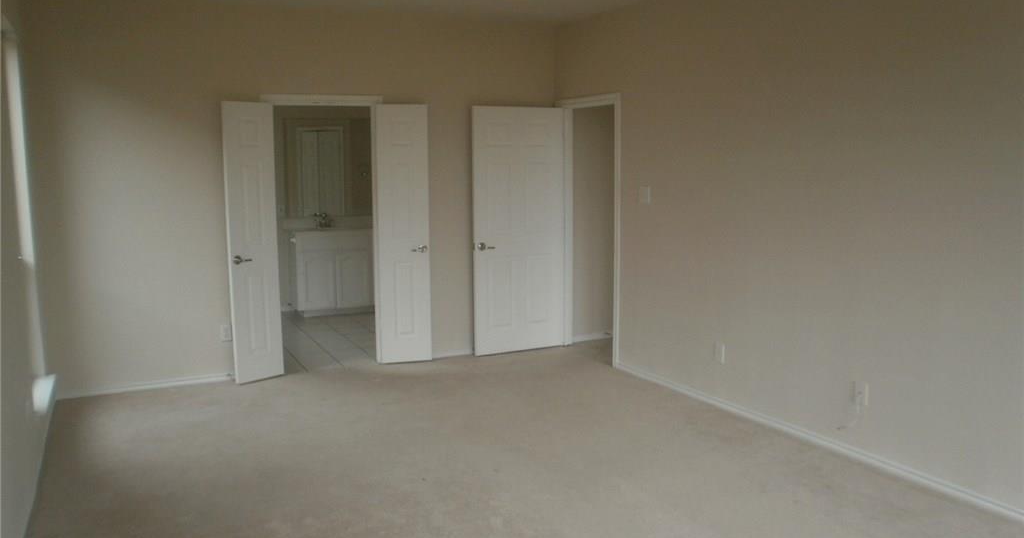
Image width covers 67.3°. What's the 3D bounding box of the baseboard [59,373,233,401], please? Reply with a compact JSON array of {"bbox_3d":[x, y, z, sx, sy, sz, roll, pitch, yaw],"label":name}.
[{"bbox_3d":[-2.510,0.827,5.556,1.345,0.064,0.016,-4,8,-27],"label":"baseboard"}]

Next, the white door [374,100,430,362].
[{"bbox_3d":[-0.852,-0.257,6.082,0.405,2.032,0.045,-2,8,-12],"label":"white door"}]

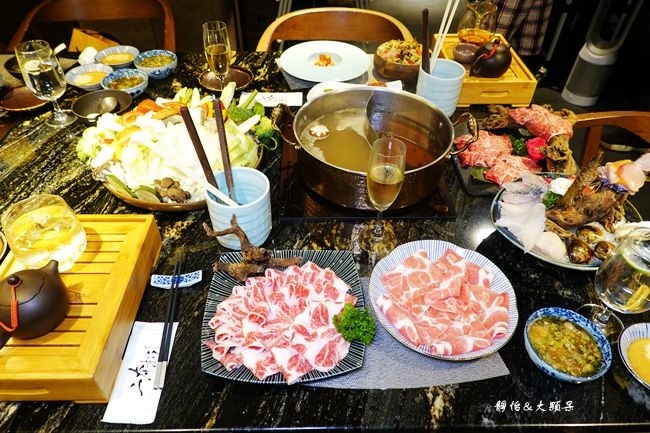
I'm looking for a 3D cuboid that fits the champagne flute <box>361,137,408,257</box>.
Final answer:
[{"bbox_3d":[0.092,-0.028,0.677,0.064,0.195,0.064,1,44,0],"label":"champagne flute"}]

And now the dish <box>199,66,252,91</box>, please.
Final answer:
[{"bbox_3d":[-0.269,-0.370,1.189,0.149,0.022,0.149,0,43,0],"label":"dish"}]

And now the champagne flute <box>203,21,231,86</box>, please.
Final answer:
[{"bbox_3d":[-0.268,-0.386,1.084,0.060,0.186,0.060,0,43,0],"label":"champagne flute"}]

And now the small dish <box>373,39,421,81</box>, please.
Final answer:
[{"bbox_3d":[0.216,-0.442,1.231,0.150,0.068,0.150,0,43,0],"label":"small dish"}]

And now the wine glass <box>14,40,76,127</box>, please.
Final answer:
[{"bbox_3d":[-0.639,-0.304,1.003,0.080,0.177,0.080,0,43,0],"label":"wine glass"}]

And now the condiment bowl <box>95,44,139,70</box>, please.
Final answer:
[{"bbox_3d":[-0.562,-0.425,1.188,0.119,0.033,0.119,1,44,-1],"label":"condiment bowl"}]

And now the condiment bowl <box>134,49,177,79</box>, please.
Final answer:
[{"bbox_3d":[-0.445,-0.399,1.155,0.110,0.042,0.110,1,44,-1],"label":"condiment bowl"}]

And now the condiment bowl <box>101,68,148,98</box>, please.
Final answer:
[{"bbox_3d":[-0.490,-0.321,1.076,0.111,0.040,0.111,1,44,-1],"label":"condiment bowl"}]

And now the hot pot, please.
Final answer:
[{"bbox_3d":[0.093,-0.144,0.868,0.385,0.095,0.311,3,44,2],"label":"hot pot"}]

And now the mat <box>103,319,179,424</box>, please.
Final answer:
[{"bbox_3d":[-0.244,0.206,0.585,0.066,0.004,0.144,-1,43,-1],"label":"mat"}]

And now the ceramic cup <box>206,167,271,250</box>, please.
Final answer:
[{"bbox_3d":[-0.138,-0.007,0.733,0.102,0.111,0.102,0,43,0],"label":"ceramic cup"}]

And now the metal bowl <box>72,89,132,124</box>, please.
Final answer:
[{"bbox_3d":[-0.511,-0.247,1.007,0.128,0.033,0.128,1,44,-1],"label":"metal bowl"}]

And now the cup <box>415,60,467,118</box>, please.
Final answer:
[{"bbox_3d":[0.270,-0.301,1.025,0.103,0.102,0.103,1,44,0],"label":"cup"}]

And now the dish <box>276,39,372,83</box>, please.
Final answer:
[{"bbox_3d":[0.002,-0.419,1.223,0.258,0.045,0.258,0,43,0],"label":"dish"}]

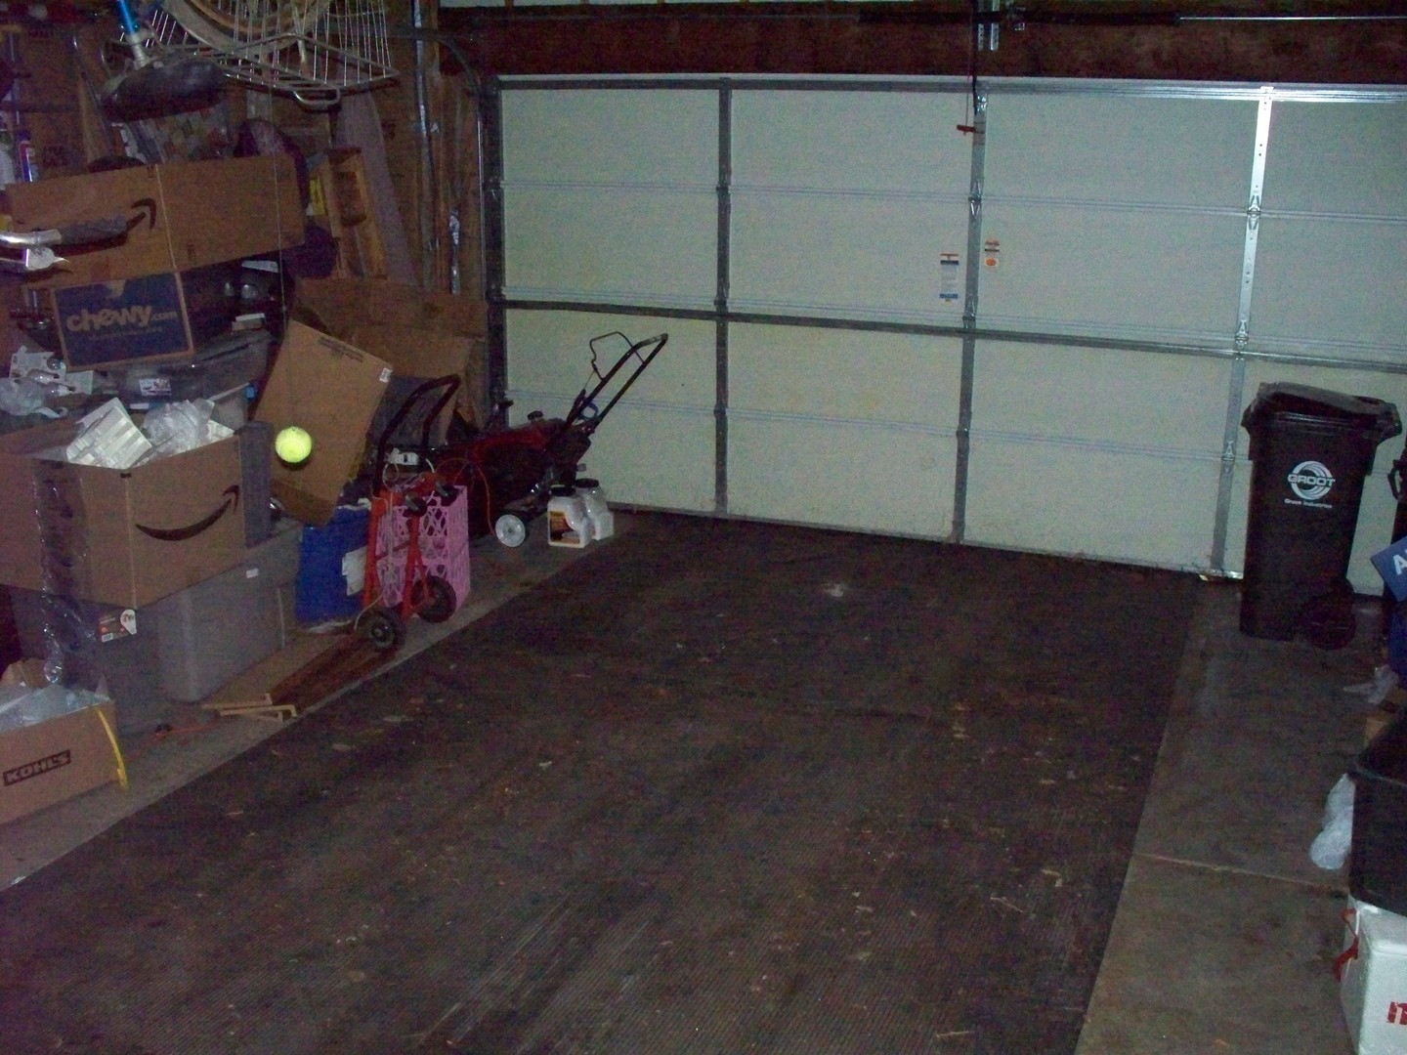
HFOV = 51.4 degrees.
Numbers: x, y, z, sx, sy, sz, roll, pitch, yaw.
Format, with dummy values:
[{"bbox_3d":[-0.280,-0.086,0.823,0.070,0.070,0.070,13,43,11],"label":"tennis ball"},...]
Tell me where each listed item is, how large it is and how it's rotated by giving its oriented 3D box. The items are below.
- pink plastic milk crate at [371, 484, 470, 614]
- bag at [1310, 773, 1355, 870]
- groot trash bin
[{"bbox_3d":[-1.135,0.091,5.949,0.310,0.455,0.305,2,17,4],"label":"pink plastic milk crate"},{"bbox_3d":[1.775,0.805,4.075,0.200,0.170,0.310,7,18,22],"label":"bag"},{"bbox_3d":[2.365,-0.077,5.710,0.585,0.980,0.490,8,19,24],"label":"groot trash bin"}]

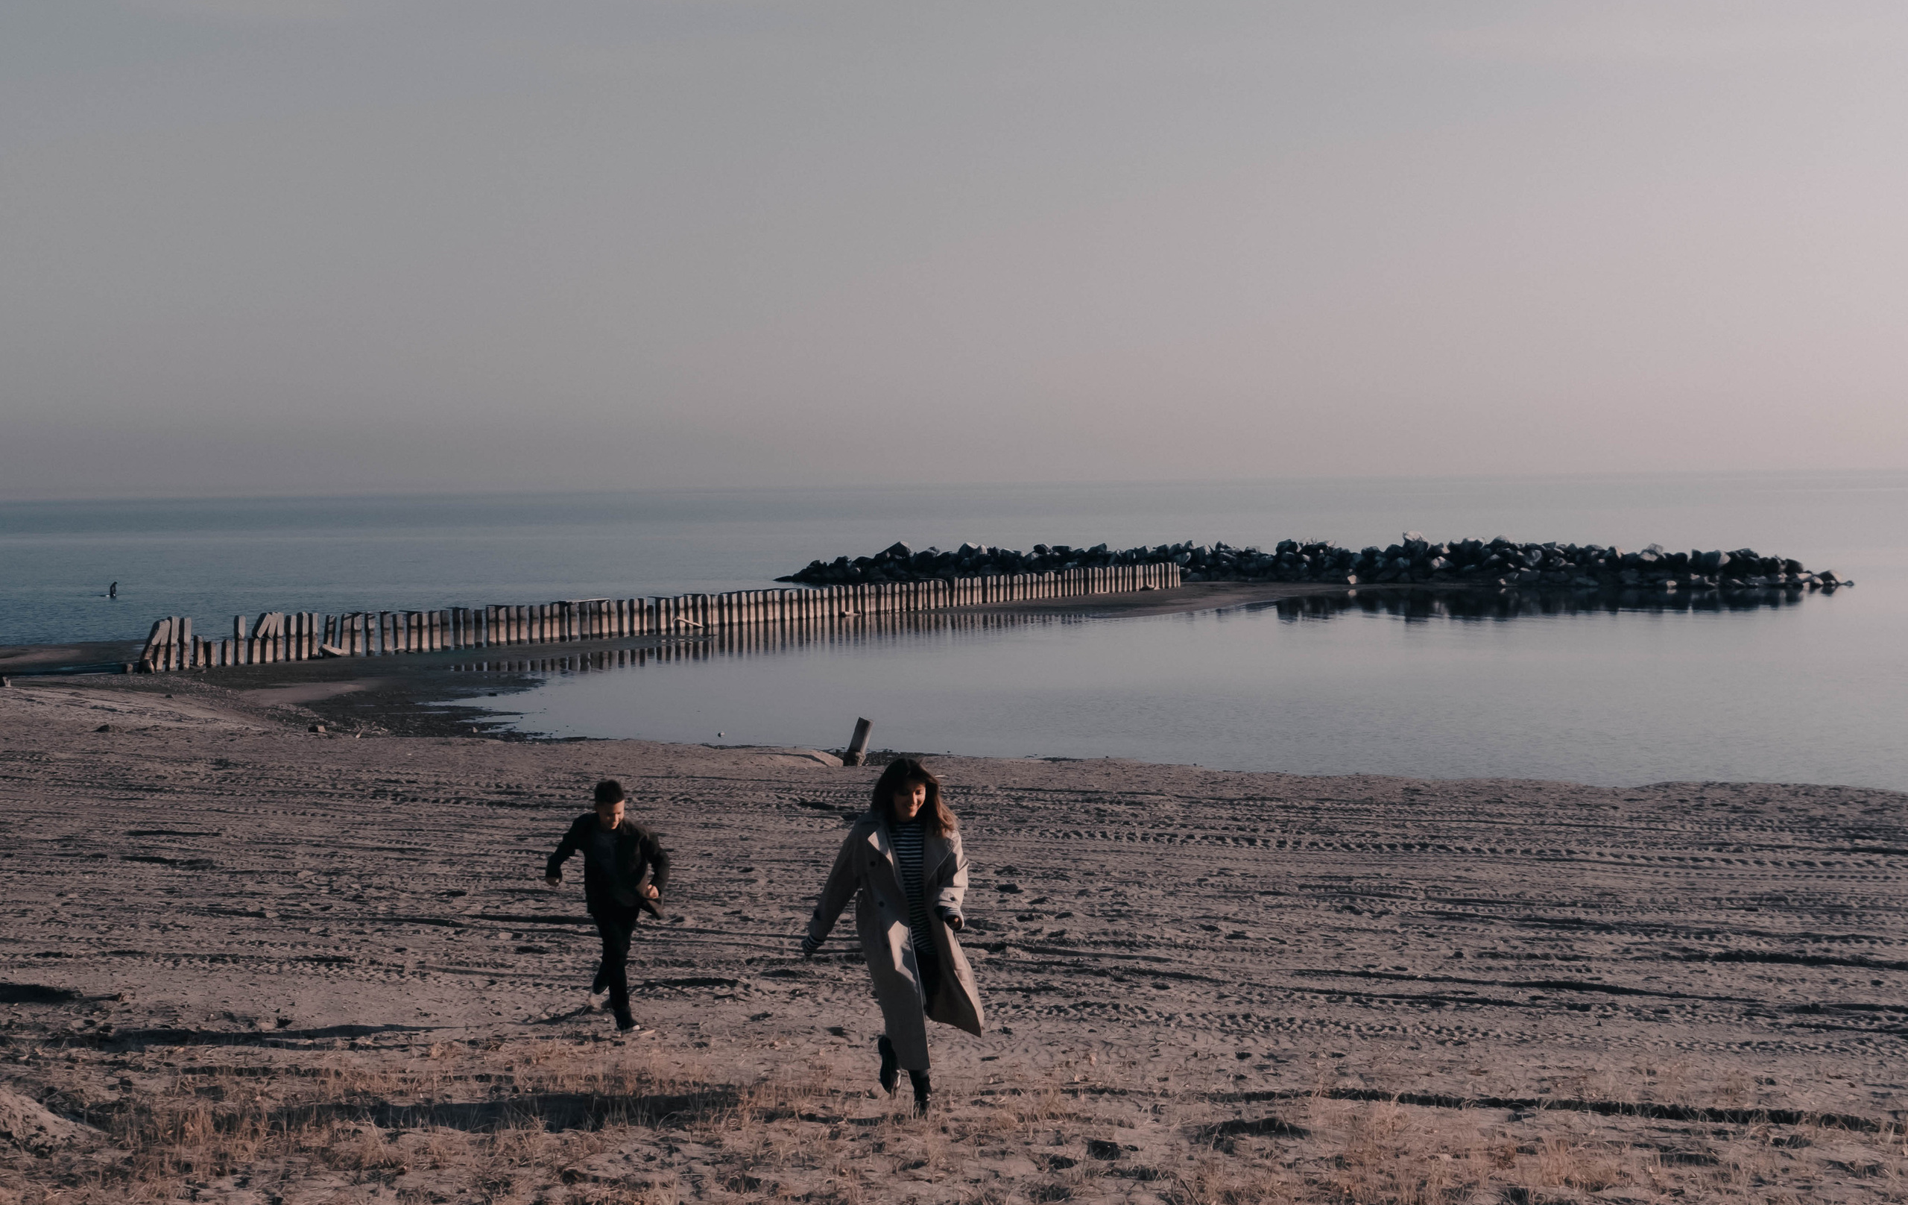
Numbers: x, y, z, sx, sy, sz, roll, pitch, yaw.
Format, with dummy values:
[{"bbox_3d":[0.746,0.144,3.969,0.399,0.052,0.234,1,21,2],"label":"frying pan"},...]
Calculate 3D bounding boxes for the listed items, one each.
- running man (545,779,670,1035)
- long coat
[{"bbox_3d":[-2.134,1.846,16.100,0.720,1.560,0.720,-1,3,-12],"label":"running man"},{"bbox_3d":[-0.283,1.520,12.000,0.800,1.130,0.520,-1,3,-7],"label":"long coat"}]

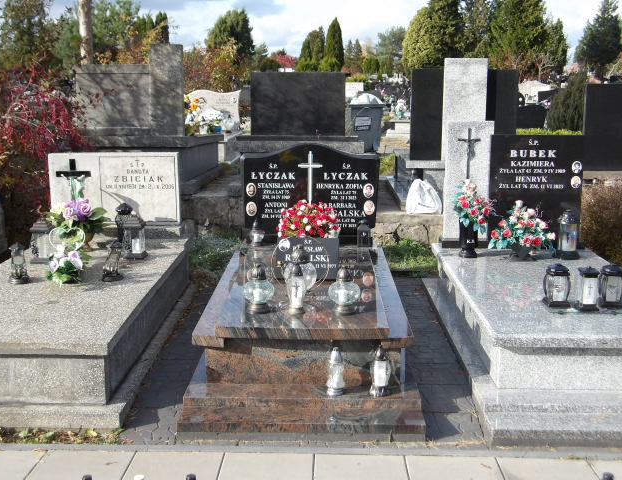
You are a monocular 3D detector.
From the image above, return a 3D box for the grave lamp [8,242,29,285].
[{"bbox_3d":[-1.758,0.133,4.658,0.125,0.240,0.125,-3,12,-14],"label":"grave lamp"}]

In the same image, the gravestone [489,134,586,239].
[{"bbox_3d":[1.603,-0.377,5.609,0.660,0.765,0.090,0,11,1],"label":"gravestone"}]

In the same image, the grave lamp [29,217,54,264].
[{"bbox_3d":[-1.790,-0.001,5.165,0.140,0.295,0.140,-8,14,-34],"label":"grave lamp"}]

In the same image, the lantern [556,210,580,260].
[{"bbox_3d":[1.661,-0.036,4.958,0.148,0.305,0.148,0,11,1],"label":"lantern"}]

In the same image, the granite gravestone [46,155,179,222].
[{"bbox_3d":[-1.490,-0.388,5.925,0.980,0.550,0.085,0,10,2],"label":"granite gravestone"}]

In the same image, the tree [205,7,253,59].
[{"bbox_3d":[-5.458,-12.757,52.000,3.300,5.500,3.300,0,12,1],"label":"tree"}]

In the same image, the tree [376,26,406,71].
[{"bbox_3d":[8.921,-20.196,85.000,4.000,6.300,4.000,0,12,1],"label":"tree"}]

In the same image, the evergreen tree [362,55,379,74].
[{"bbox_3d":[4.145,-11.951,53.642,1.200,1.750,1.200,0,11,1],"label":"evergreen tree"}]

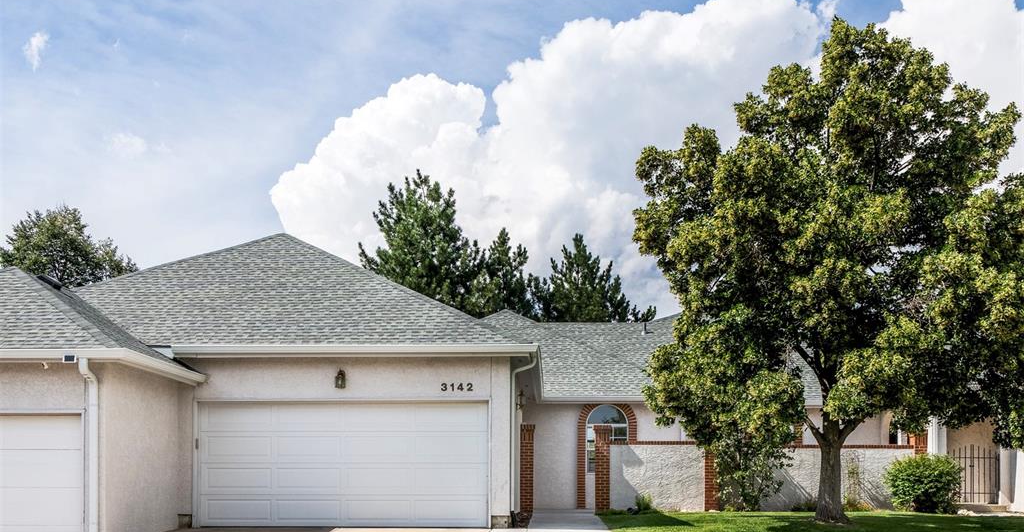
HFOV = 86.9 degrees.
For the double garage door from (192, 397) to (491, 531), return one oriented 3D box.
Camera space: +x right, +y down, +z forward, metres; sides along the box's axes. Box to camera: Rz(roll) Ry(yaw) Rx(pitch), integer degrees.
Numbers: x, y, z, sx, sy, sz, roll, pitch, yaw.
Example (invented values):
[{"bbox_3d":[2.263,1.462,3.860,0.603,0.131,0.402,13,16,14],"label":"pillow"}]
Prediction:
[{"bbox_3d":[-2.870,3.381,9.200,4.950,2.130,0.200,0,-3,2],"label":"double garage door"}]

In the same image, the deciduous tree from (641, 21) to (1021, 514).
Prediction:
[{"bbox_3d":[5.955,0.103,10.100,7.200,9.400,6.800,0,-3,2],"label":"deciduous tree"}]

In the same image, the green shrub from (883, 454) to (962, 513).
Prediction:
[{"bbox_3d":[9.195,4.872,12.100,1.750,1.350,1.600,0,-3,2],"label":"green shrub"}]

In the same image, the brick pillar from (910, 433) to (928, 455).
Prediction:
[{"bbox_3d":[9.843,4.945,13.000,0.330,1.900,0.330,0,-3,2],"label":"brick pillar"}]

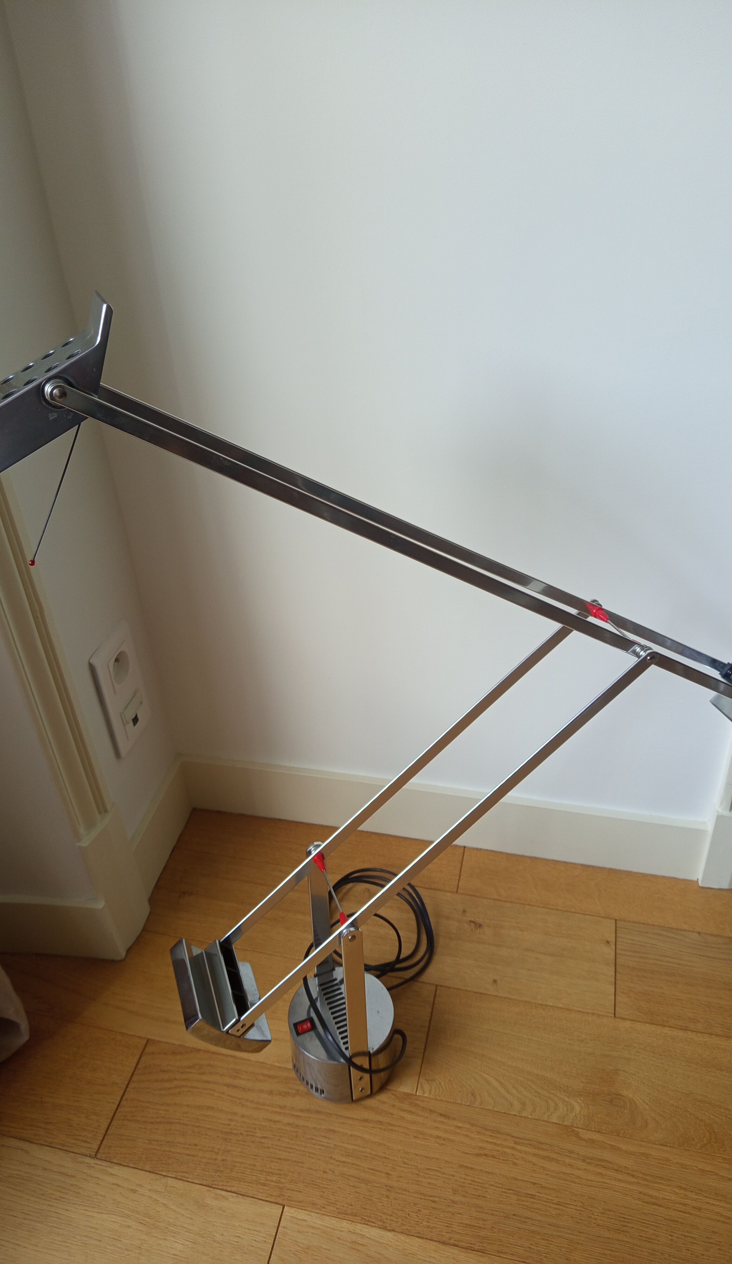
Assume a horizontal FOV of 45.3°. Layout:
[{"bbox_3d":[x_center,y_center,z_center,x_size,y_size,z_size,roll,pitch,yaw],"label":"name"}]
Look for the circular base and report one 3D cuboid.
[{"bbox_3d":[-0.023,0.431,0.943,0.111,0.075,0.111,-3,34,2],"label":"circular base"}]

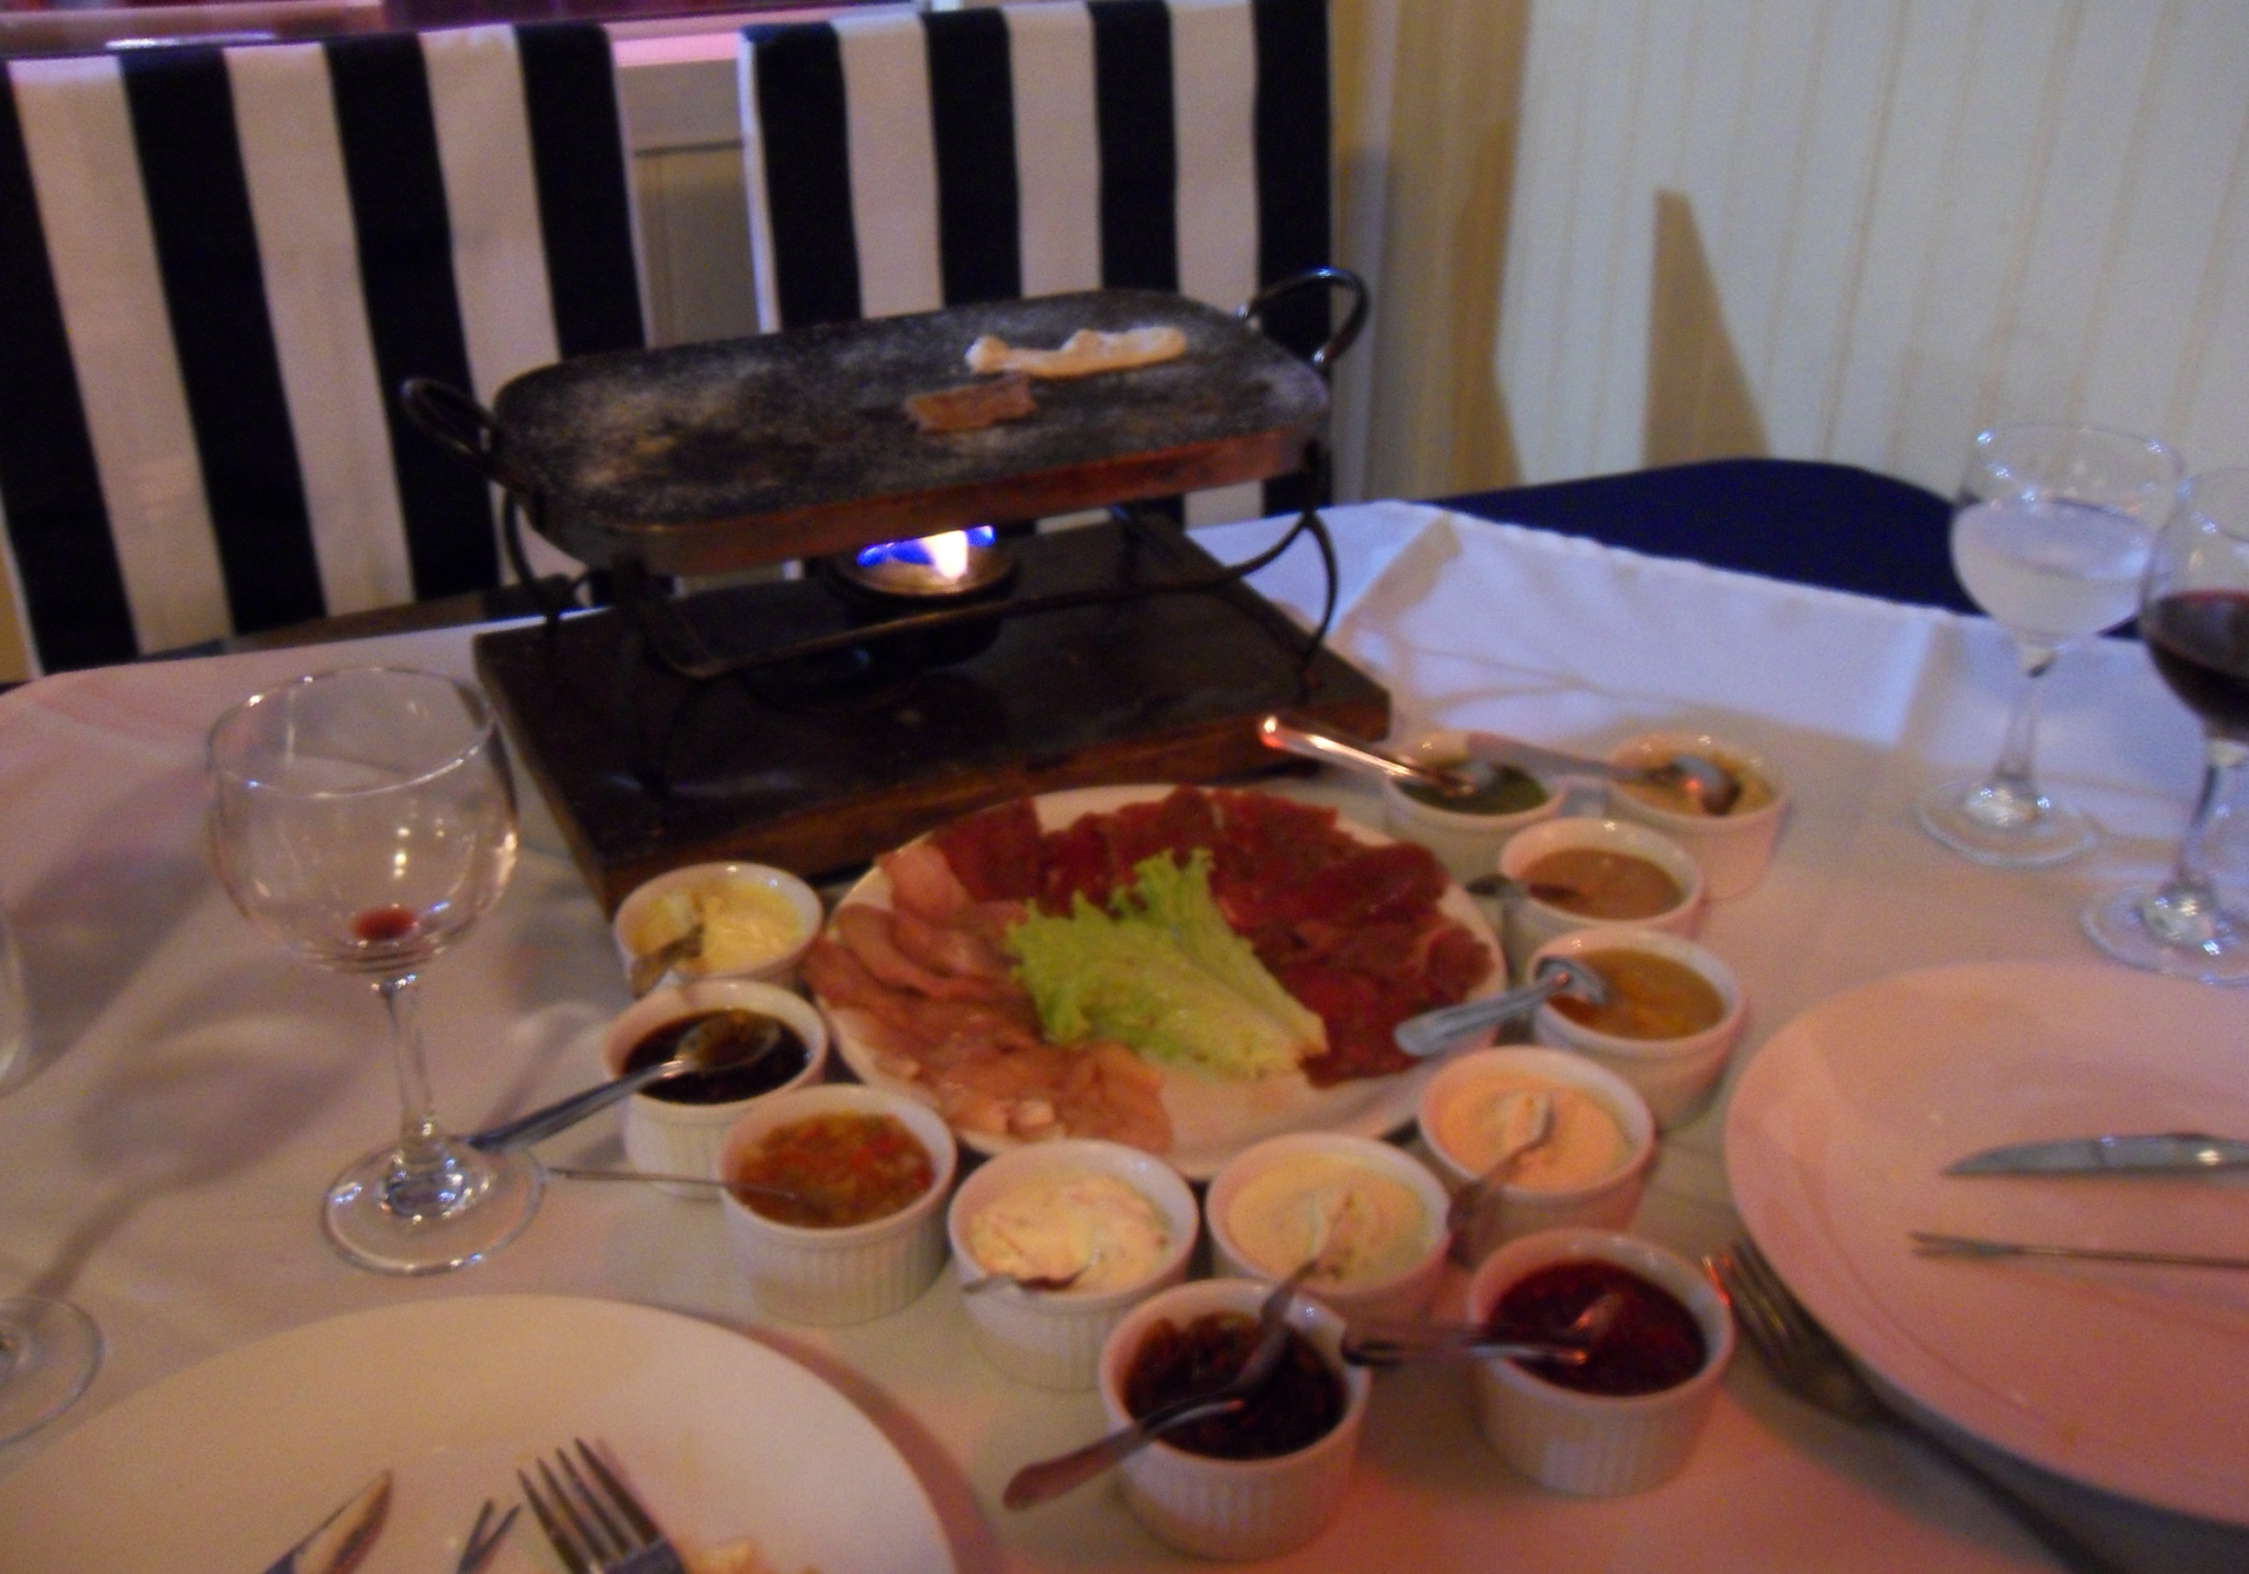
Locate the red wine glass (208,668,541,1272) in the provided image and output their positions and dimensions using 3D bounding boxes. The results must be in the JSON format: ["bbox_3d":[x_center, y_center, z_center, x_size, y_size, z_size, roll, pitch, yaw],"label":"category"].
[{"bbox_3d":[-0.213,0.058,0.665,0.086,0.168,0.086,1,29,0],"label":"red wine glass"}]

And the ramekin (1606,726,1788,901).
[{"bbox_3d":[0.235,0.013,0.944,0.075,0.040,0.075,1,30,0],"label":"ramekin"}]

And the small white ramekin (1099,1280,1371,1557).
[{"bbox_3d":[0.031,0.180,0.649,0.075,0.040,0.075,1,30,0],"label":"small white ramekin"}]

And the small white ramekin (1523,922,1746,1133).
[{"bbox_3d":[0.170,0.082,0.762,0.070,0.038,0.070,1,29,0],"label":"small white ramekin"}]

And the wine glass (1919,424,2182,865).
[{"bbox_3d":[0.358,-0.053,0.885,0.082,0.159,0.082,1,29,0],"label":"wine glass"}]

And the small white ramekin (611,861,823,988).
[{"bbox_3d":[-0.139,0.061,0.793,0.070,0.038,0.070,1,29,0],"label":"small white ramekin"}]

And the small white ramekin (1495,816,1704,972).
[{"bbox_3d":[0.182,0.049,0.880,0.075,0.040,0.075,1,30,0],"label":"small white ramekin"}]

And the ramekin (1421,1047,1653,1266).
[{"bbox_3d":[0.125,0.116,0.700,0.070,0.038,0.070,1,29,0],"label":"ramekin"}]

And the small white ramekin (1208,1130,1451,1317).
[{"bbox_3d":[0.058,0.138,0.660,0.070,0.038,0.070,1,29,0],"label":"small white ramekin"}]

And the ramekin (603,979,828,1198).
[{"bbox_3d":[-0.129,0.098,0.728,0.070,0.038,0.070,1,29,0],"label":"ramekin"}]

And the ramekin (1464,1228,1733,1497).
[{"bbox_3d":[0.138,0.169,0.670,0.075,0.040,0.075,1,30,0],"label":"ramekin"}]

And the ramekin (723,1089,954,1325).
[{"bbox_3d":[-0.084,0.126,0.679,0.070,0.038,0.070,1,29,0],"label":"ramekin"}]

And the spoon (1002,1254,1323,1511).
[{"bbox_3d":[0.016,0.172,0.625,0.026,0.017,0.130,28,26,38],"label":"spoon"}]

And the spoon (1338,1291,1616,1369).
[{"bbox_3d":[0.110,0.160,0.651,0.114,0.017,0.026,5,25,-28],"label":"spoon"}]

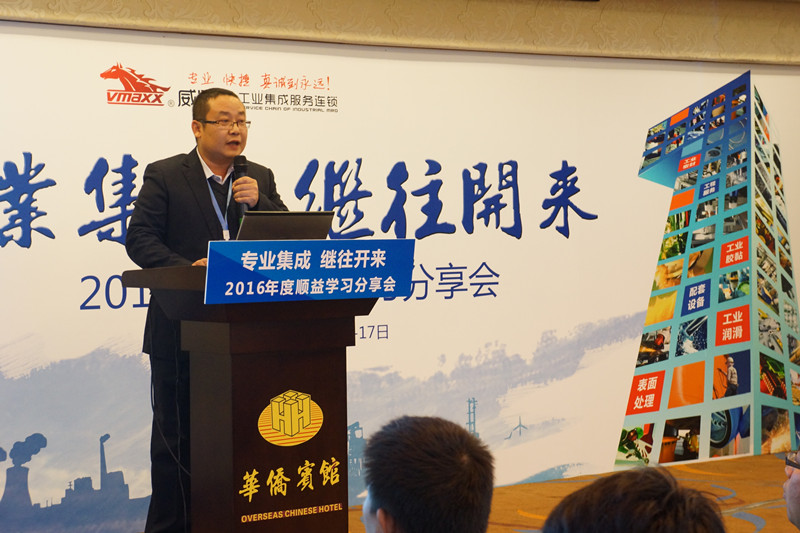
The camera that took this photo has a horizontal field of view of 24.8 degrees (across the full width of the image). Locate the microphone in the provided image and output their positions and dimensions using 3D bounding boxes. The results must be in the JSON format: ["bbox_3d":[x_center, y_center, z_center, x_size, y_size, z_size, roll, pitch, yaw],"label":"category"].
[{"bbox_3d":[-0.544,-0.264,6.300,0.050,0.248,0.050,-2,-14,-5],"label":"microphone"}]

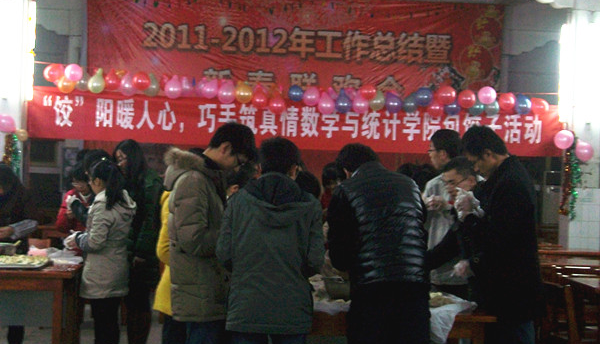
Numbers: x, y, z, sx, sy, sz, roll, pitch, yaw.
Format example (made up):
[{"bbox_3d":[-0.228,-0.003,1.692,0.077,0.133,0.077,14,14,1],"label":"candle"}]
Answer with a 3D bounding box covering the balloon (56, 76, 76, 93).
[{"bbox_3d":[-2.773,-1.037,12.780,0.208,0.226,0.210,2,1,-4],"label":"balloon"}]

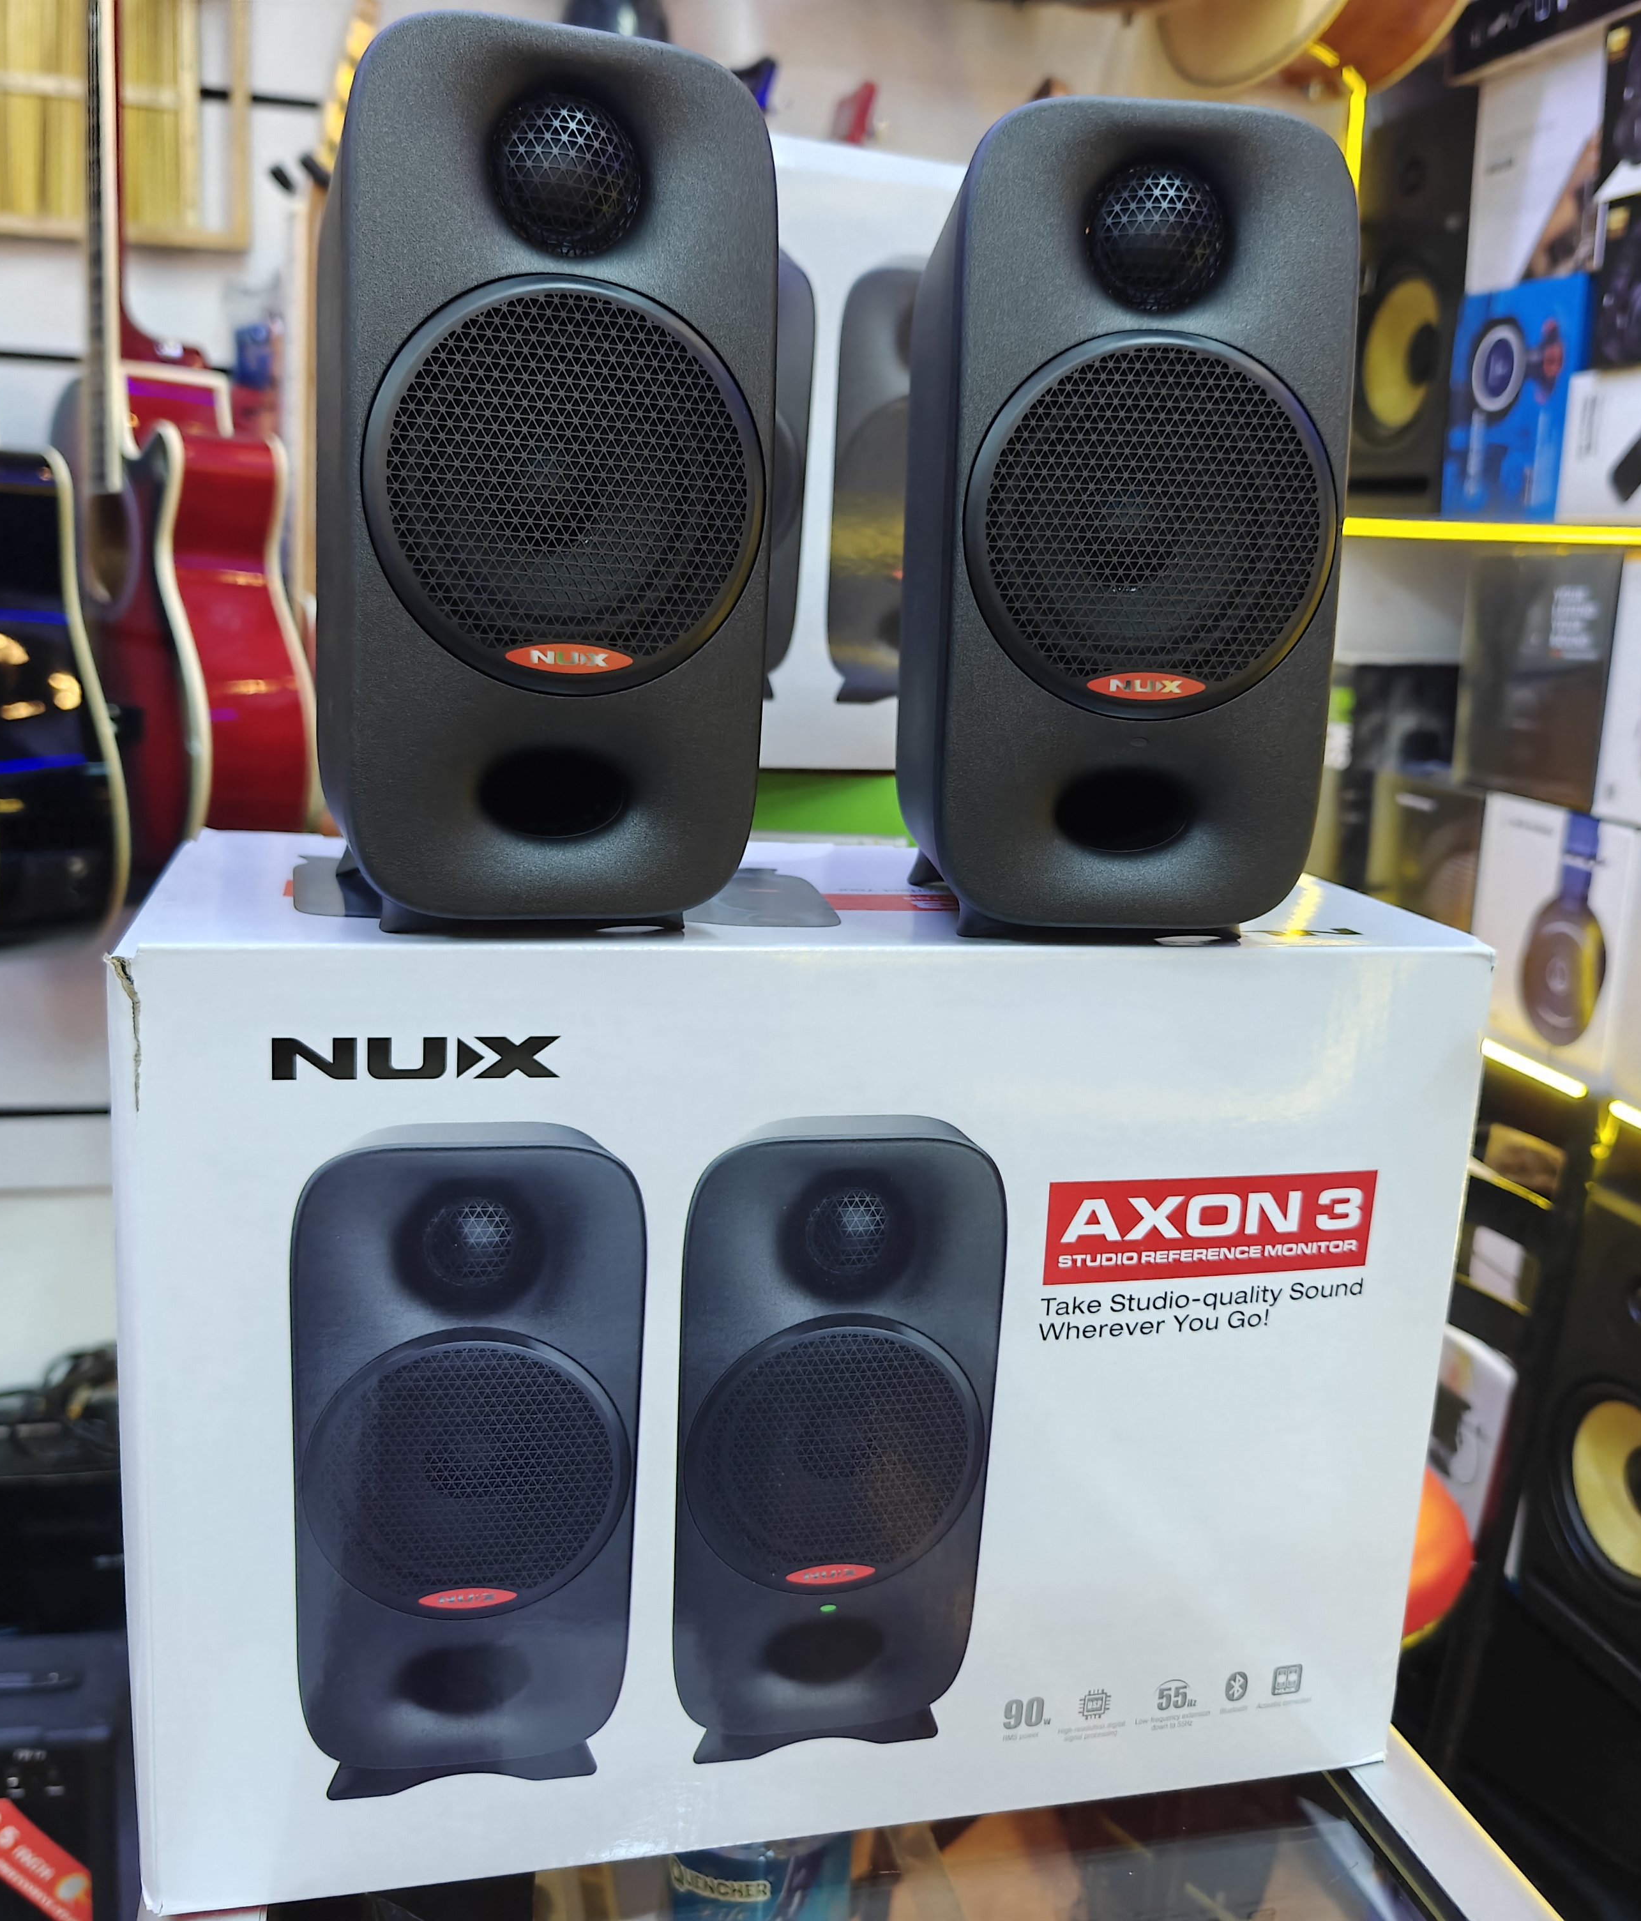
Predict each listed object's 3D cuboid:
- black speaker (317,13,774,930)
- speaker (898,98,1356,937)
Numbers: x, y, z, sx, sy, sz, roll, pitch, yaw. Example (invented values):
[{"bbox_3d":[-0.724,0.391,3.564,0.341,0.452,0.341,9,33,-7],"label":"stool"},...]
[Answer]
[{"bbox_3d":[-0.085,-0.131,0.509,0.107,0.221,0.135,-2,14,-18],"label":"black speaker"},{"bbox_3d":[0.077,-0.128,0.541,0.106,0.220,0.130,1,13,-10],"label":"speaker"}]

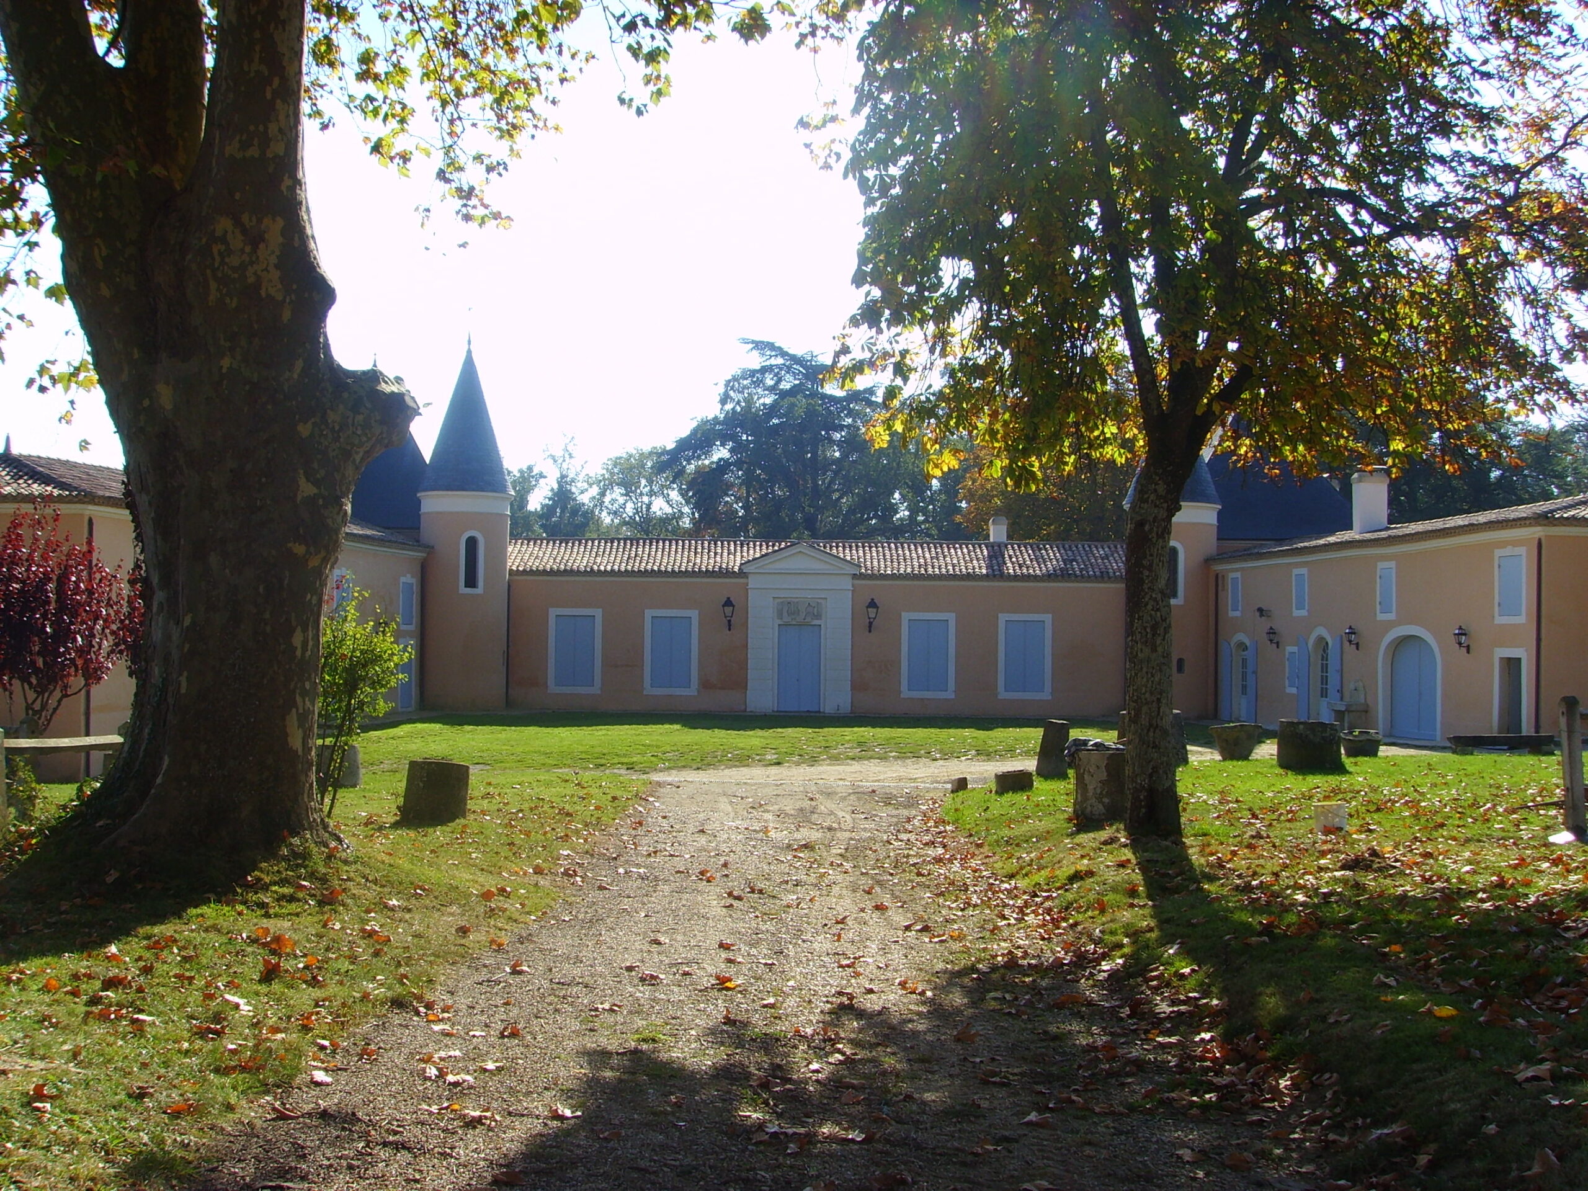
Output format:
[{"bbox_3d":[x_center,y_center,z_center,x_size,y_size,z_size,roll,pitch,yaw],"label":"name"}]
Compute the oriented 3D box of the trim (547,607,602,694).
[{"bbox_3d":[-6.641,1.675,54.050,1.640,2.570,0.160,1,-1,0],"label":"trim"}]

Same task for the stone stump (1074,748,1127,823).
[{"bbox_3d":[2.996,1.812,17.270,0.562,0.670,0.562,0,-2,10],"label":"stone stump"}]

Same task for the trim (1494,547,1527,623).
[{"bbox_3d":[14.781,-0.195,36.867,0.150,1.552,1.171,1,-2,-9],"label":"trim"}]

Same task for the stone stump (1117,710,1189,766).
[{"bbox_3d":[5.406,2.145,26.900,1.020,0.820,1.020,1,-1,0],"label":"stone stump"}]

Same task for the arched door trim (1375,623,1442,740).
[{"bbox_3d":[14.652,2.073,42.183,0.300,2.700,3.100,1,-1,-6],"label":"arched door trim"}]

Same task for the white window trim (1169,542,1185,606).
[{"bbox_3d":[11.174,-0.659,52.800,0.740,1.870,0.180,0,-1,14],"label":"white window trim"}]

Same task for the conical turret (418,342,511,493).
[{"bbox_3d":[-9.627,-5.150,52.549,2.632,4.368,2.632,1,-2,-10],"label":"conical turret"}]

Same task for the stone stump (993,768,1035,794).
[{"bbox_3d":[2.532,2.124,20.560,0.436,0.271,0.370,0,-2,7],"label":"stone stump"}]

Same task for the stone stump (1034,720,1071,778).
[{"bbox_3d":[3.413,2.004,23.526,0.458,0.742,0.420,0,-2,8],"label":"stone stump"}]

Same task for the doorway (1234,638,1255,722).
[{"bbox_3d":[12.625,2.360,50.034,0.300,2.393,1.307,1,-2,-9],"label":"doorway"}]

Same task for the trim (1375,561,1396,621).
[{"bbox_3d":[13.927,-0.100,41.999,0.150,1.354,0.932,1,-2,-9],"label":"trim"}]

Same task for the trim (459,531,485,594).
[{"bbox_3d":[-9.494,-0.970,52.800,0.740,1.850,0.180,1,-2,-18],"label":"trim"}]

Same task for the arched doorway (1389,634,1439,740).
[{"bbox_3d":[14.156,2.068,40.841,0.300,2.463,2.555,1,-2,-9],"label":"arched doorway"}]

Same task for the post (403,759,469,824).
[{"bbox_3d":[-3.115,1.715,15.600,0.540,0.520,0.540,4,-2,0],"label":"post"}]

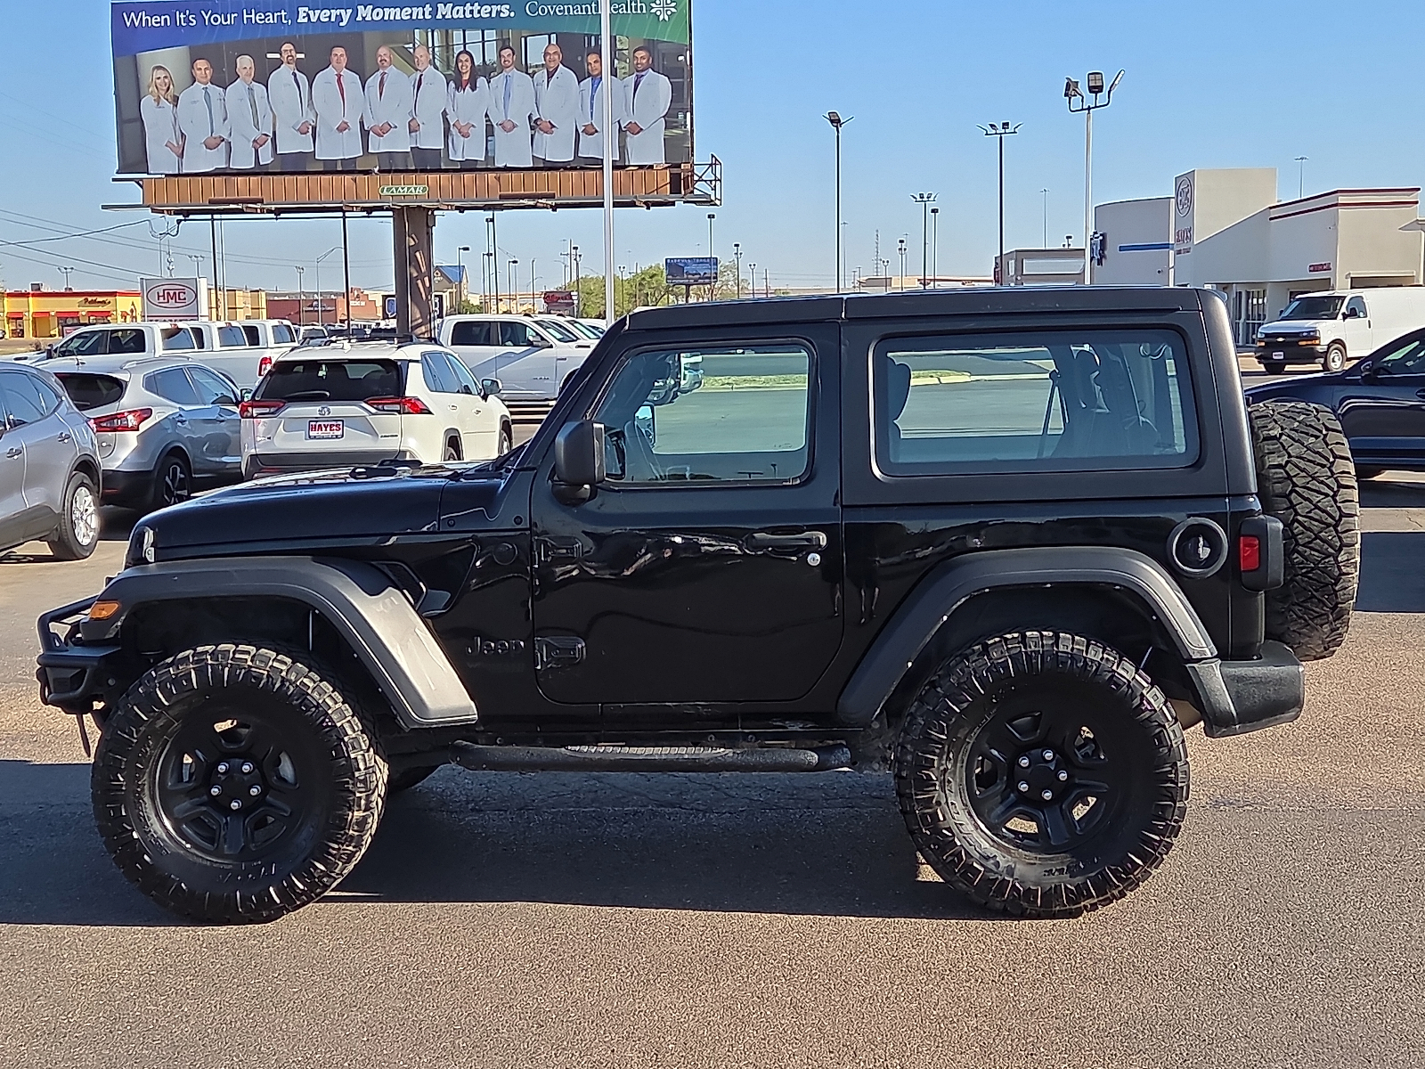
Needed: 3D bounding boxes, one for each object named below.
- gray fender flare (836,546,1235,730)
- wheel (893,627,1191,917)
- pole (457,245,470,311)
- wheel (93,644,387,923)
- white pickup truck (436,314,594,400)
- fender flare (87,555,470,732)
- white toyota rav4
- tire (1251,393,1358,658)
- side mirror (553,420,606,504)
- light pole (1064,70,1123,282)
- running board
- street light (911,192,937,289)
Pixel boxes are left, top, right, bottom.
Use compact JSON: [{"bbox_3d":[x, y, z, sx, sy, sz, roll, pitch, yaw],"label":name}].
[{"bbox_3d":[0.959,0.309,5.799,1.180,0.535,0.180,-1,6,2],"label":"gray fender flare"},{"bbox_3d":[0.997,0.727,5.903,0.859,0.854,0.305,-1,6,2],"label":"wheel"},{"bbox_3d":[-20.285,-19.699,158.792,1.100,7.942,0.350,-1,6,0],"label":"pole"},{"bbox_3d":[-1.459,0.765,6.001,0.859,0.854,0.305,-1,6,2],"label":"wheel"},{"bbox_3d":[-4.000,-3.140,36.600,6.000,2.020,2.050,0,7,14],"label":"white pickup truck"},{"bbox_3d":[-1.310,0.323,5.940,1.200,0.520,0.270,-1,6,2],"label":"fender flare"},{"bbox_3d":[-3.271,-1.134,19.883,1.860,1.700,4.600,0,6,6],"label":"white toyota rav4"},{"bbox_3d":[1.933,-0.015,6.580,0.285,0.870,0.870,-1,6,2],"label":"tire"},{"bbox_3d":[-0.392,-0.215,5.738,0.165,0.255,0.210,-1,6,2],"label":"side mirror"},{"bbox_3d":[9.235,-7.539,47.453,1.400,7.620,0.900,-1,6,0],"label":"light pole"},{"bbox_3d":[-0.188,0.681,5.918,1.226,0.095,0.190,-1,6,2],"label":"running board"},{"bbox_3d":[10.567,-13.109,96.136,1.280,7.699,0.600,-1,6,0],"label":"street light"}]

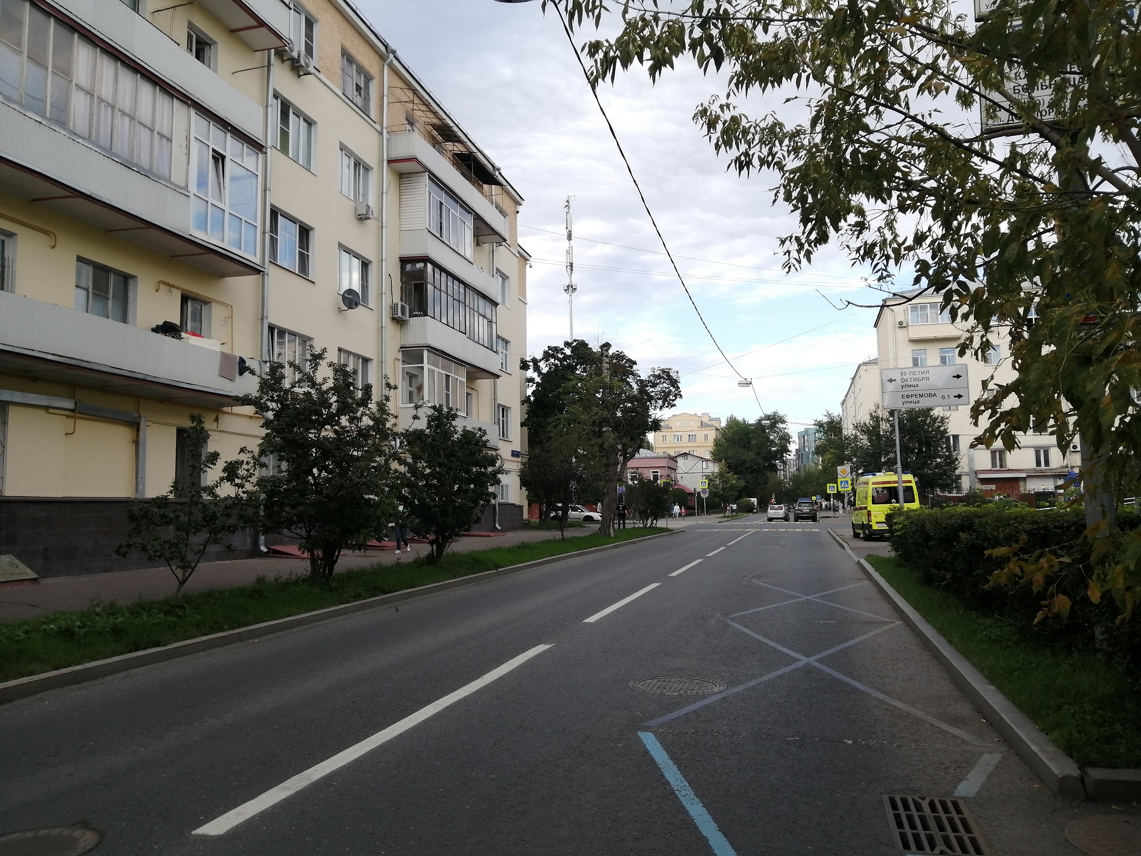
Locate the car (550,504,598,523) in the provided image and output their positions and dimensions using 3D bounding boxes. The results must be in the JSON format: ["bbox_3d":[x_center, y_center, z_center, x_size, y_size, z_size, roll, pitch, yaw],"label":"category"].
[{"bbox_3d":[0.394,6.658,66.398,4.450,1.460,1.750,-2,-5,11],"label":"car"}]

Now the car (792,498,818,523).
[{"bbox_3d":[20.456,7.316,74.791,1.900,1.740,4.650,-2,-5,14],"label":"car"}]

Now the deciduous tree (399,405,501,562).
[{"bbox_3d":[-3.392,1.543,24.236,2.898,4.451,2.666,0,-5,-8],"label":"deciduous tree"}]

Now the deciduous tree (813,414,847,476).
[{"bbox_3d":[37.858,4.996,124.343,5.461,14.602,5.461,-2,-5,17],"label":"deciduous tree"}]

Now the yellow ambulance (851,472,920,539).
[{"bbox_3d":[14.325,3.634,39.062,2.080,2.850,5.950,-2,-5,14],"label":"yellow ambulance"}]

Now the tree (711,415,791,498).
[{"bbox_3d":[27.894,5.512,131.322,12.357,15.069,11.368,-2,-5,12],"label":"tree"}]

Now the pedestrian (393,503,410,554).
[{"bbox_3d":[-5.687,3.395,29.030,0.550,1.680,0.500,-2,-5,14],"label":"pedestrian"}]

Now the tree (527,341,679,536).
[{"bbox_3d":[1.664,0.490,41.873,7.569,9.601,6.963,-1,-5,2],"label":"tree"}]

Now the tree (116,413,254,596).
[{"bbox_3d":[-6.834,1.349,15.089,2.472,3.234,2.274,2,-6,-24],"label":"tree"}]

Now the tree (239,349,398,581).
[{"bbox_3d":[-5.410,0.770,18.288,3.427,4.968,3.153,1,-5,-16],"label":"tree"}]

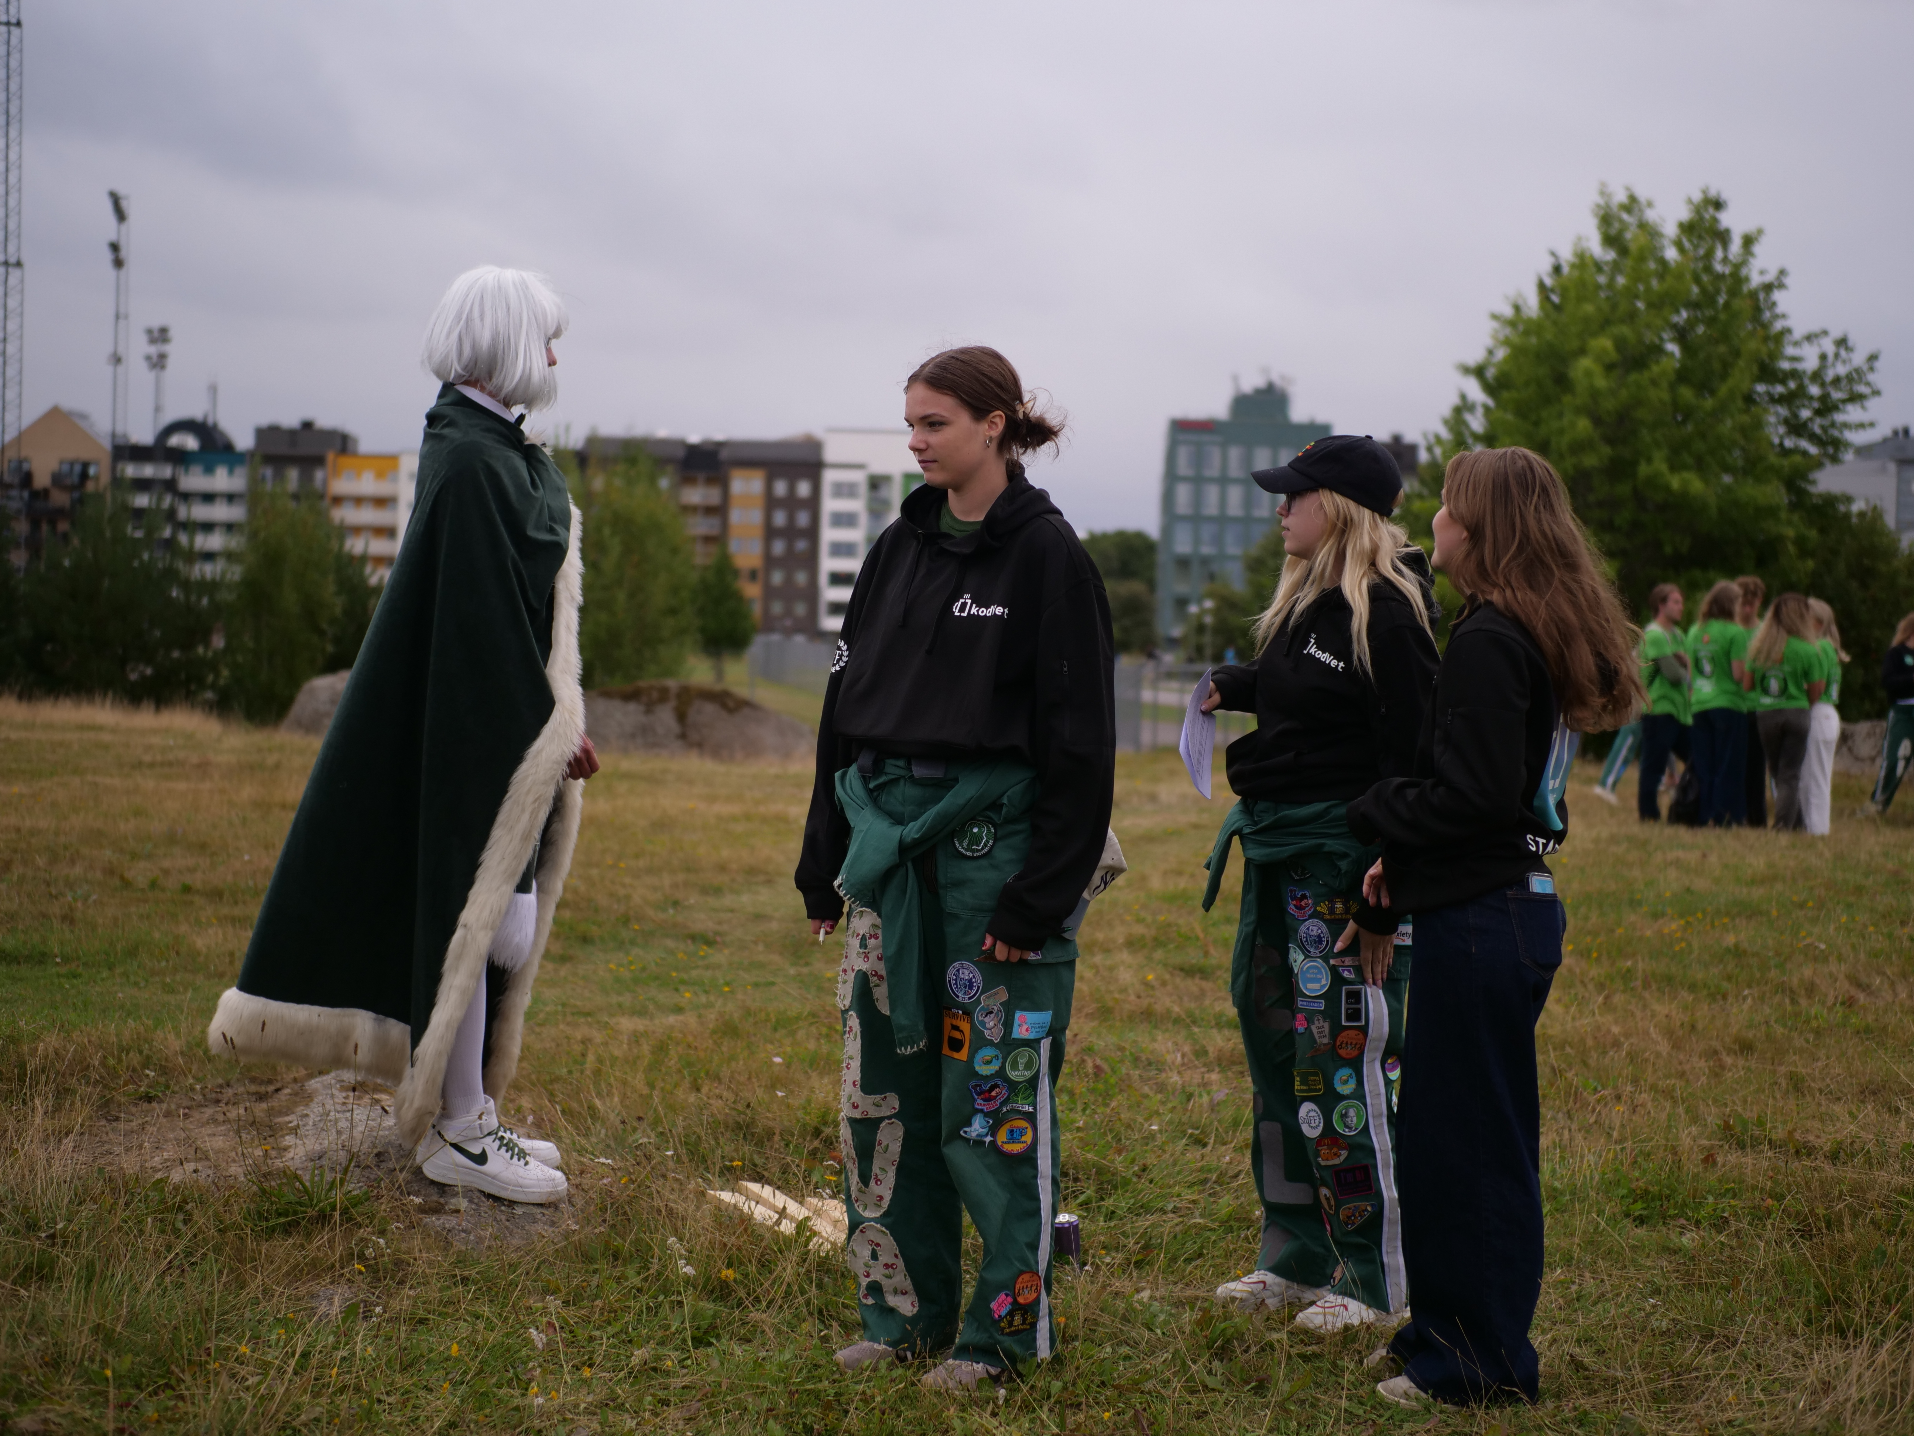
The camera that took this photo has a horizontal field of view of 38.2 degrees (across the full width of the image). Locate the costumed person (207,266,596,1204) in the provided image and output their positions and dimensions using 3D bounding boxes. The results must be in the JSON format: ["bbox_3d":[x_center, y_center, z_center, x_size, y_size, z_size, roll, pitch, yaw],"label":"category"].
[{"bbox_3d":[-1.085,0.034,5.400,0.720,1.820,0.620,1,2,13],"label":"costumed person"}]

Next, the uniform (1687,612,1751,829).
[{"bbox_3d":[5.346,0.016,19.400,0.470,1.460,0.340,2,2,22],"label":"uniform"}]

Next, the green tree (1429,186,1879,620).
[{"bbox_3d":[10.826,-3.896,43.000,6.900,8.600,6.600,2,2,14],"label":"green tree"}]

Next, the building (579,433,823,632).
[{"bbox_3d":[-25.157,-18.242,272.000,23.500,19.300,13.000,2,2,-2],"label":"building"}]

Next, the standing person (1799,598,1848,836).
[{"bbox_3d":[5.914,-0.010,18.900,0.360,1.630,0.440,2,2,28],"label":"standing person"}]

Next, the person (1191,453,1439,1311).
[{"bbox_3d":[0.669,0.299,5.100,0.440,1.650,0.500,0,2,-41],"label":"person"}]

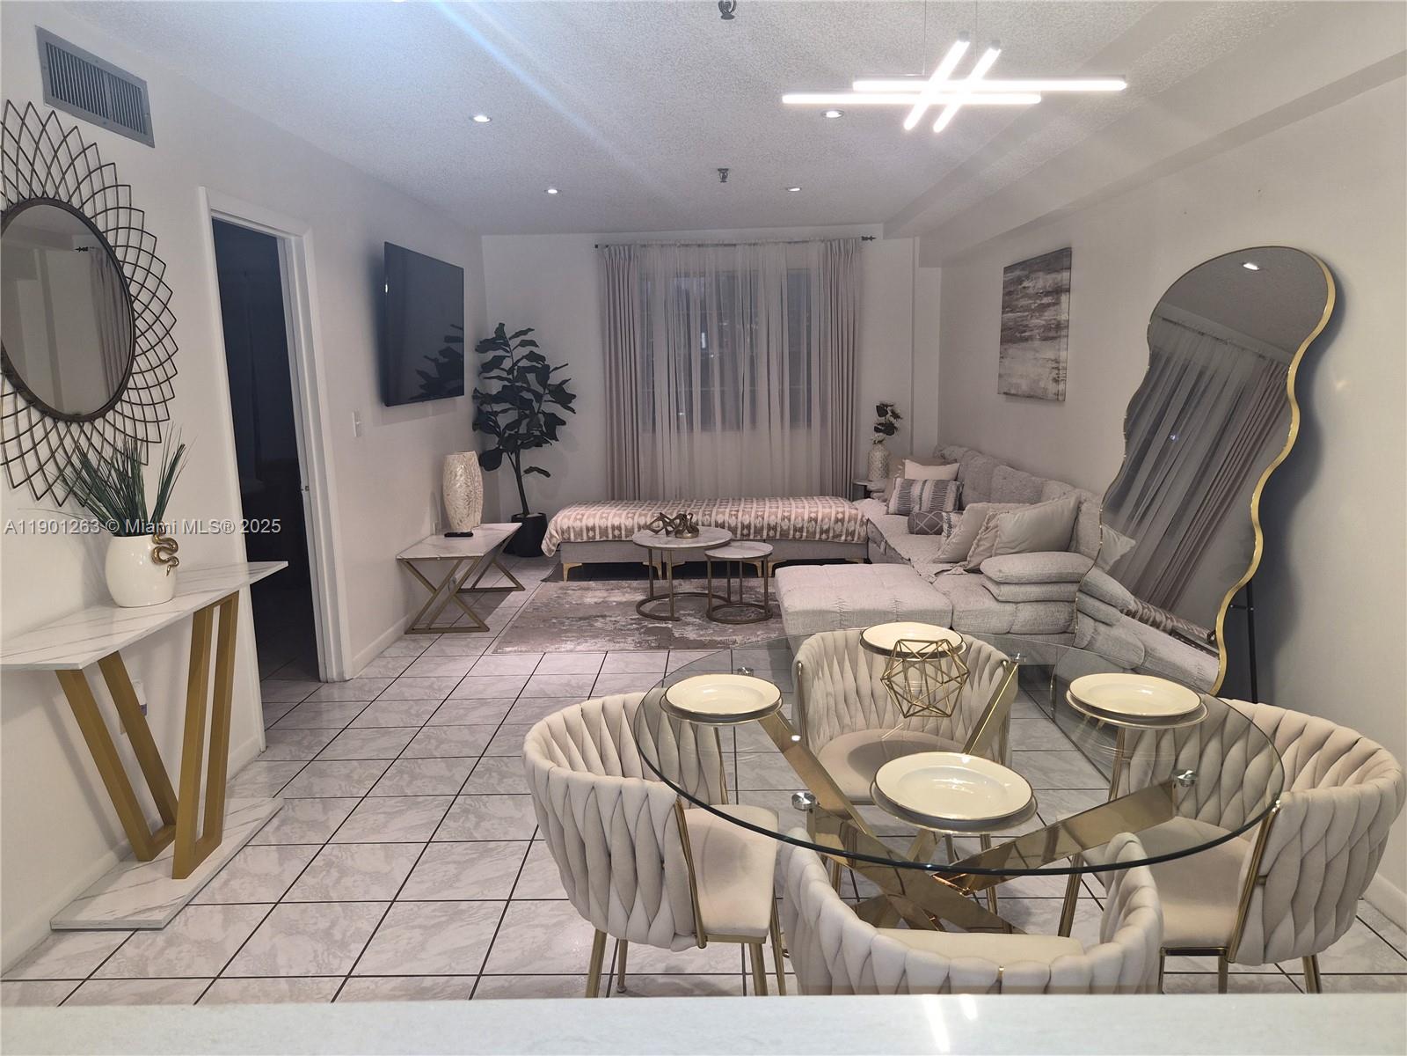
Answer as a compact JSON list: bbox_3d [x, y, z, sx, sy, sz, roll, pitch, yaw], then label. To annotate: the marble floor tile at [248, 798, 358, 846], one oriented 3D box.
[{"bbox_3d":[-1.346,0.977,3.107,0.322,0.010,0.322,-1,10,1],"label":"marble floor tile"}]

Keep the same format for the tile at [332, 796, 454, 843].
[{"bbox_3d":[-1.032,0.982,3.138,0.325,0.010,0.325,-1,10,1],"label":"tile"}]

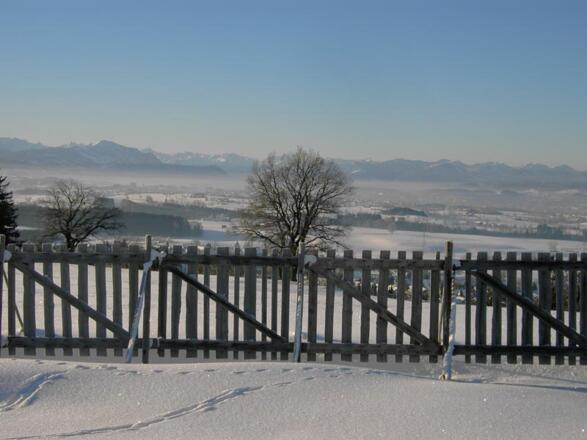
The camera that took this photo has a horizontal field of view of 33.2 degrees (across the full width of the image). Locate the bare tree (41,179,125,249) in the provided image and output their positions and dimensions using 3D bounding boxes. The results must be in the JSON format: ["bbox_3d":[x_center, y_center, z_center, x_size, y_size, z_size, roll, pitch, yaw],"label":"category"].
[{"bbox_3d":[-18.100,0.150,84.000,7.000,7.100,6.800,1,3,0],"label":"bare tree"}]

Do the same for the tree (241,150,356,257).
[{"bbox_3d":[0.250,-0.450,78.000,8.900,10.400,8.700,1,3,0],"label":"tree"}]

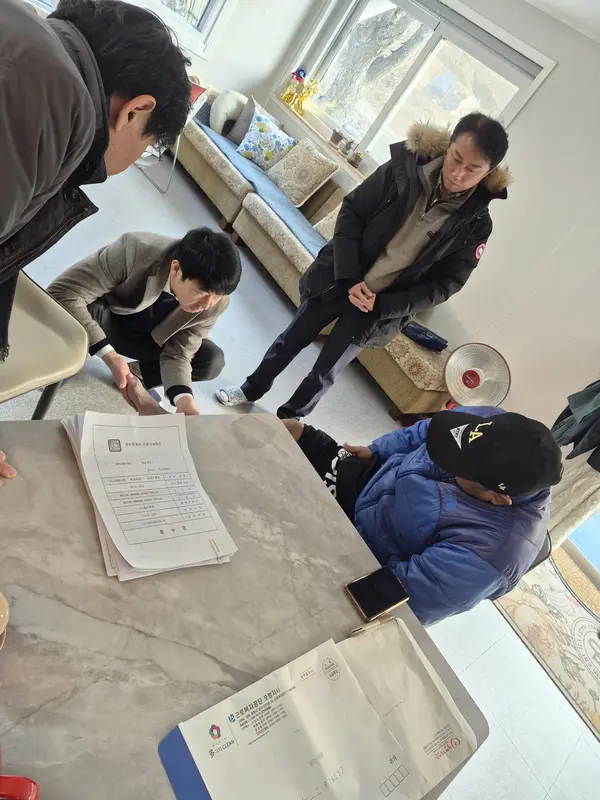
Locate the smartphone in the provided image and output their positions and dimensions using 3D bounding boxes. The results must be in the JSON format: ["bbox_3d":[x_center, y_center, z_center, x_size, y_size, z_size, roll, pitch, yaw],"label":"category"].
[{"bbox_3d":[0.163,0.406,1.115,0.158,0.011,0.078,1,46,-49],"label":"smartphone"}]

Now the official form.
[{"bbox_3d":[-0.257,0.152,0.971,0.215,0.025,0.297,7,42,-45],"label":"official form"}]

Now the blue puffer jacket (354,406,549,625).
[{"bbox_3d":[0.397,0.319,1.505,0.470,0.570,0.600,37,28,-4],"label":"blue puffer jacket"}]

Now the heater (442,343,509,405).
[{"bbox_3d":[1.024,-0.037,3.504,0.410,0.810,0.290,45,29,11],"label":"heater"}]

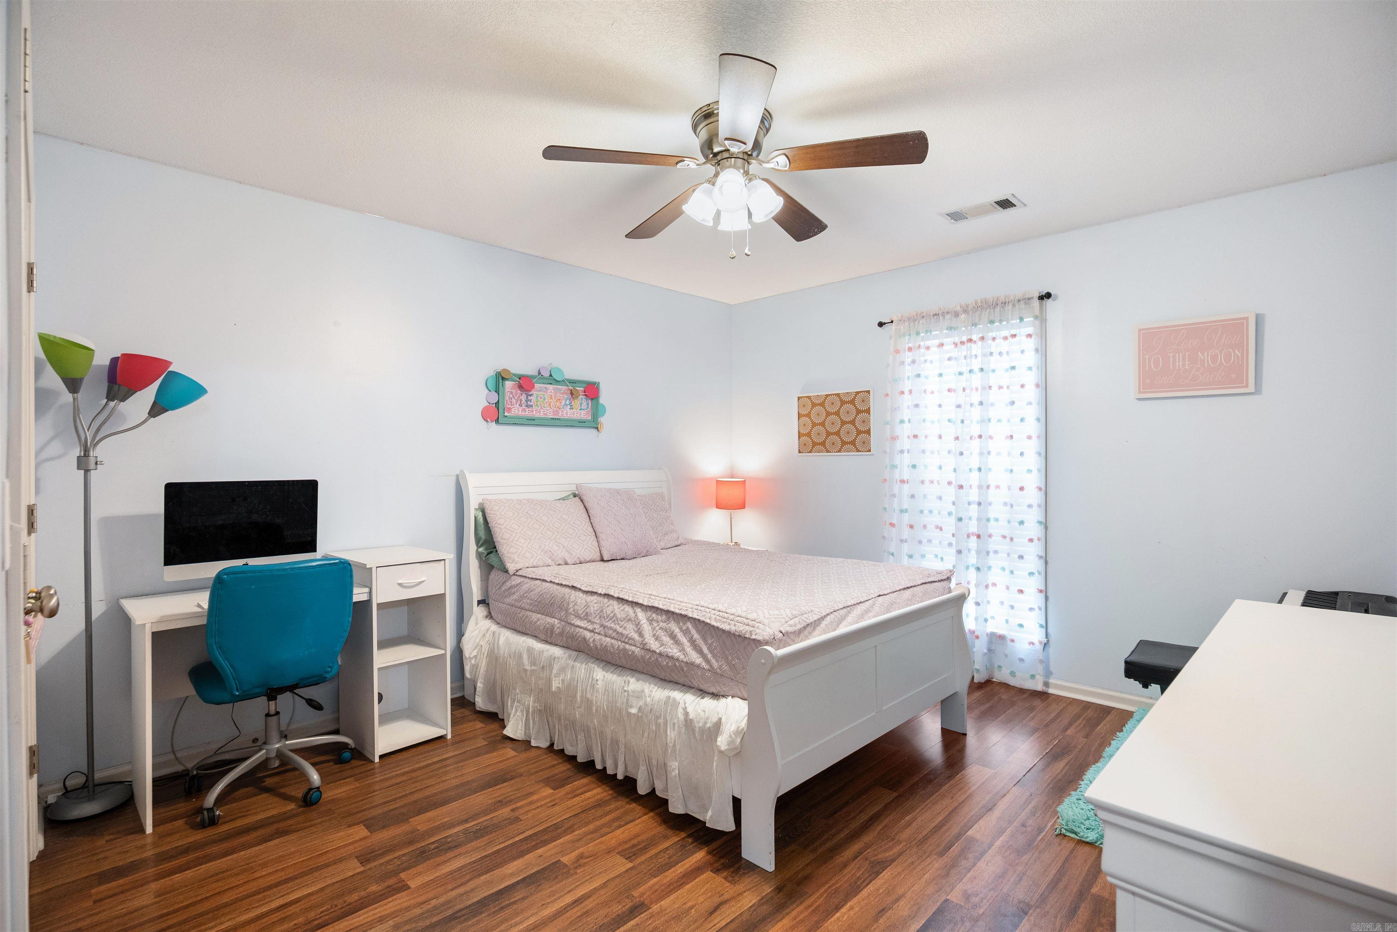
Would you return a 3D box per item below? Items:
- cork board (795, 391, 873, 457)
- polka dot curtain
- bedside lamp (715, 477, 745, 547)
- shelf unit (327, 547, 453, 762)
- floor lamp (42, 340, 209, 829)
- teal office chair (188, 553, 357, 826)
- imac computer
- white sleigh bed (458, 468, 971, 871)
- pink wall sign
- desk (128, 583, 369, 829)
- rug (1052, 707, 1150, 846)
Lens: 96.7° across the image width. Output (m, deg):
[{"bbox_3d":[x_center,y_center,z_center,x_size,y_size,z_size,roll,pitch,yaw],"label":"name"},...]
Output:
[{"bbox_3d":[0.959,-0.296,4.409,0.590,0.435,0.020,0,0,41],"label":"cork board"},{"bbox_3d":[1.587,0.132,3.790,0.960,2.240,0.100,0,0,41],"label":"polka dot curtain"},{"bbox_3d":[0.250,0.334,4.520,0.215,0.510,0.215,0,0,-44],"label":"bedside lamp"},{"bbox_3d":[-1.432,0.838,2.915,0.380,0.850,0.500,0,0,-44],"label":"shelf unit"},{"bbox_3d":[-2.155,0.391,2.322,0.480,1.750,0.360,0,0,-44],"label":"floor lamp"},{"bbox_3d":[-1.678,0.815,2.448,0.560,0.900,0.580,0,0,-40],"label":"teal office chair"},{"bbox_3d":[-1.909,0.294,2.608,0.520,0.465,0.175,0,0,-44],"label":"imac computer"},{"bbox_3d":[-0.004,0.648,3.165,2.150,1.225,1.450,0,0,45],"label":"white sleigh bed"},{"bbox_3d":[2.453,-0.528,3.080,0.460,0.365,0.030,0,0,41],"label":"pink wall sign"},{"bbox_3d":[-1.827,0.895,2.525,0.770,0.745,0.490,0,0,-44],"label":"desk"},{"bbox_3d":[2.061,1.246,2.386,1.500,0.040,0.850,0,0,-44],"label":"rug"}]

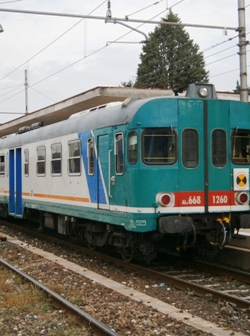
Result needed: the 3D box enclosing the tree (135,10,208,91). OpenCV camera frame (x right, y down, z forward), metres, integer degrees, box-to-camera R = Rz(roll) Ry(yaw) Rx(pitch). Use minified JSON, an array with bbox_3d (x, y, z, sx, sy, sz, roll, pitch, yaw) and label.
[{"bbox_3d":[3.634,-5.212,48.076,6.600,14.430,6.600,0,-1,-24],"label":"tree"}]

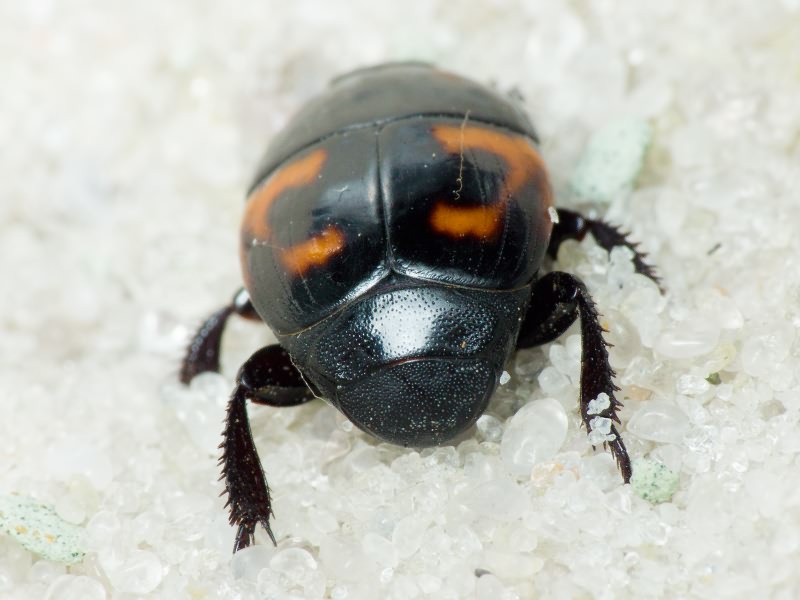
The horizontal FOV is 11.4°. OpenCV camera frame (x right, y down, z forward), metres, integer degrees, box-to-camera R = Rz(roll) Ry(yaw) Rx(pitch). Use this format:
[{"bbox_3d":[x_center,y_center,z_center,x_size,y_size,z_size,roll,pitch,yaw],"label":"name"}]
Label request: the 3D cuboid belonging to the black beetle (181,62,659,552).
[{"bbox_3d":[0.000,-0.001,0.084,0.010,0.004,0.011,-9,52,0],"label":"black beetle"}]

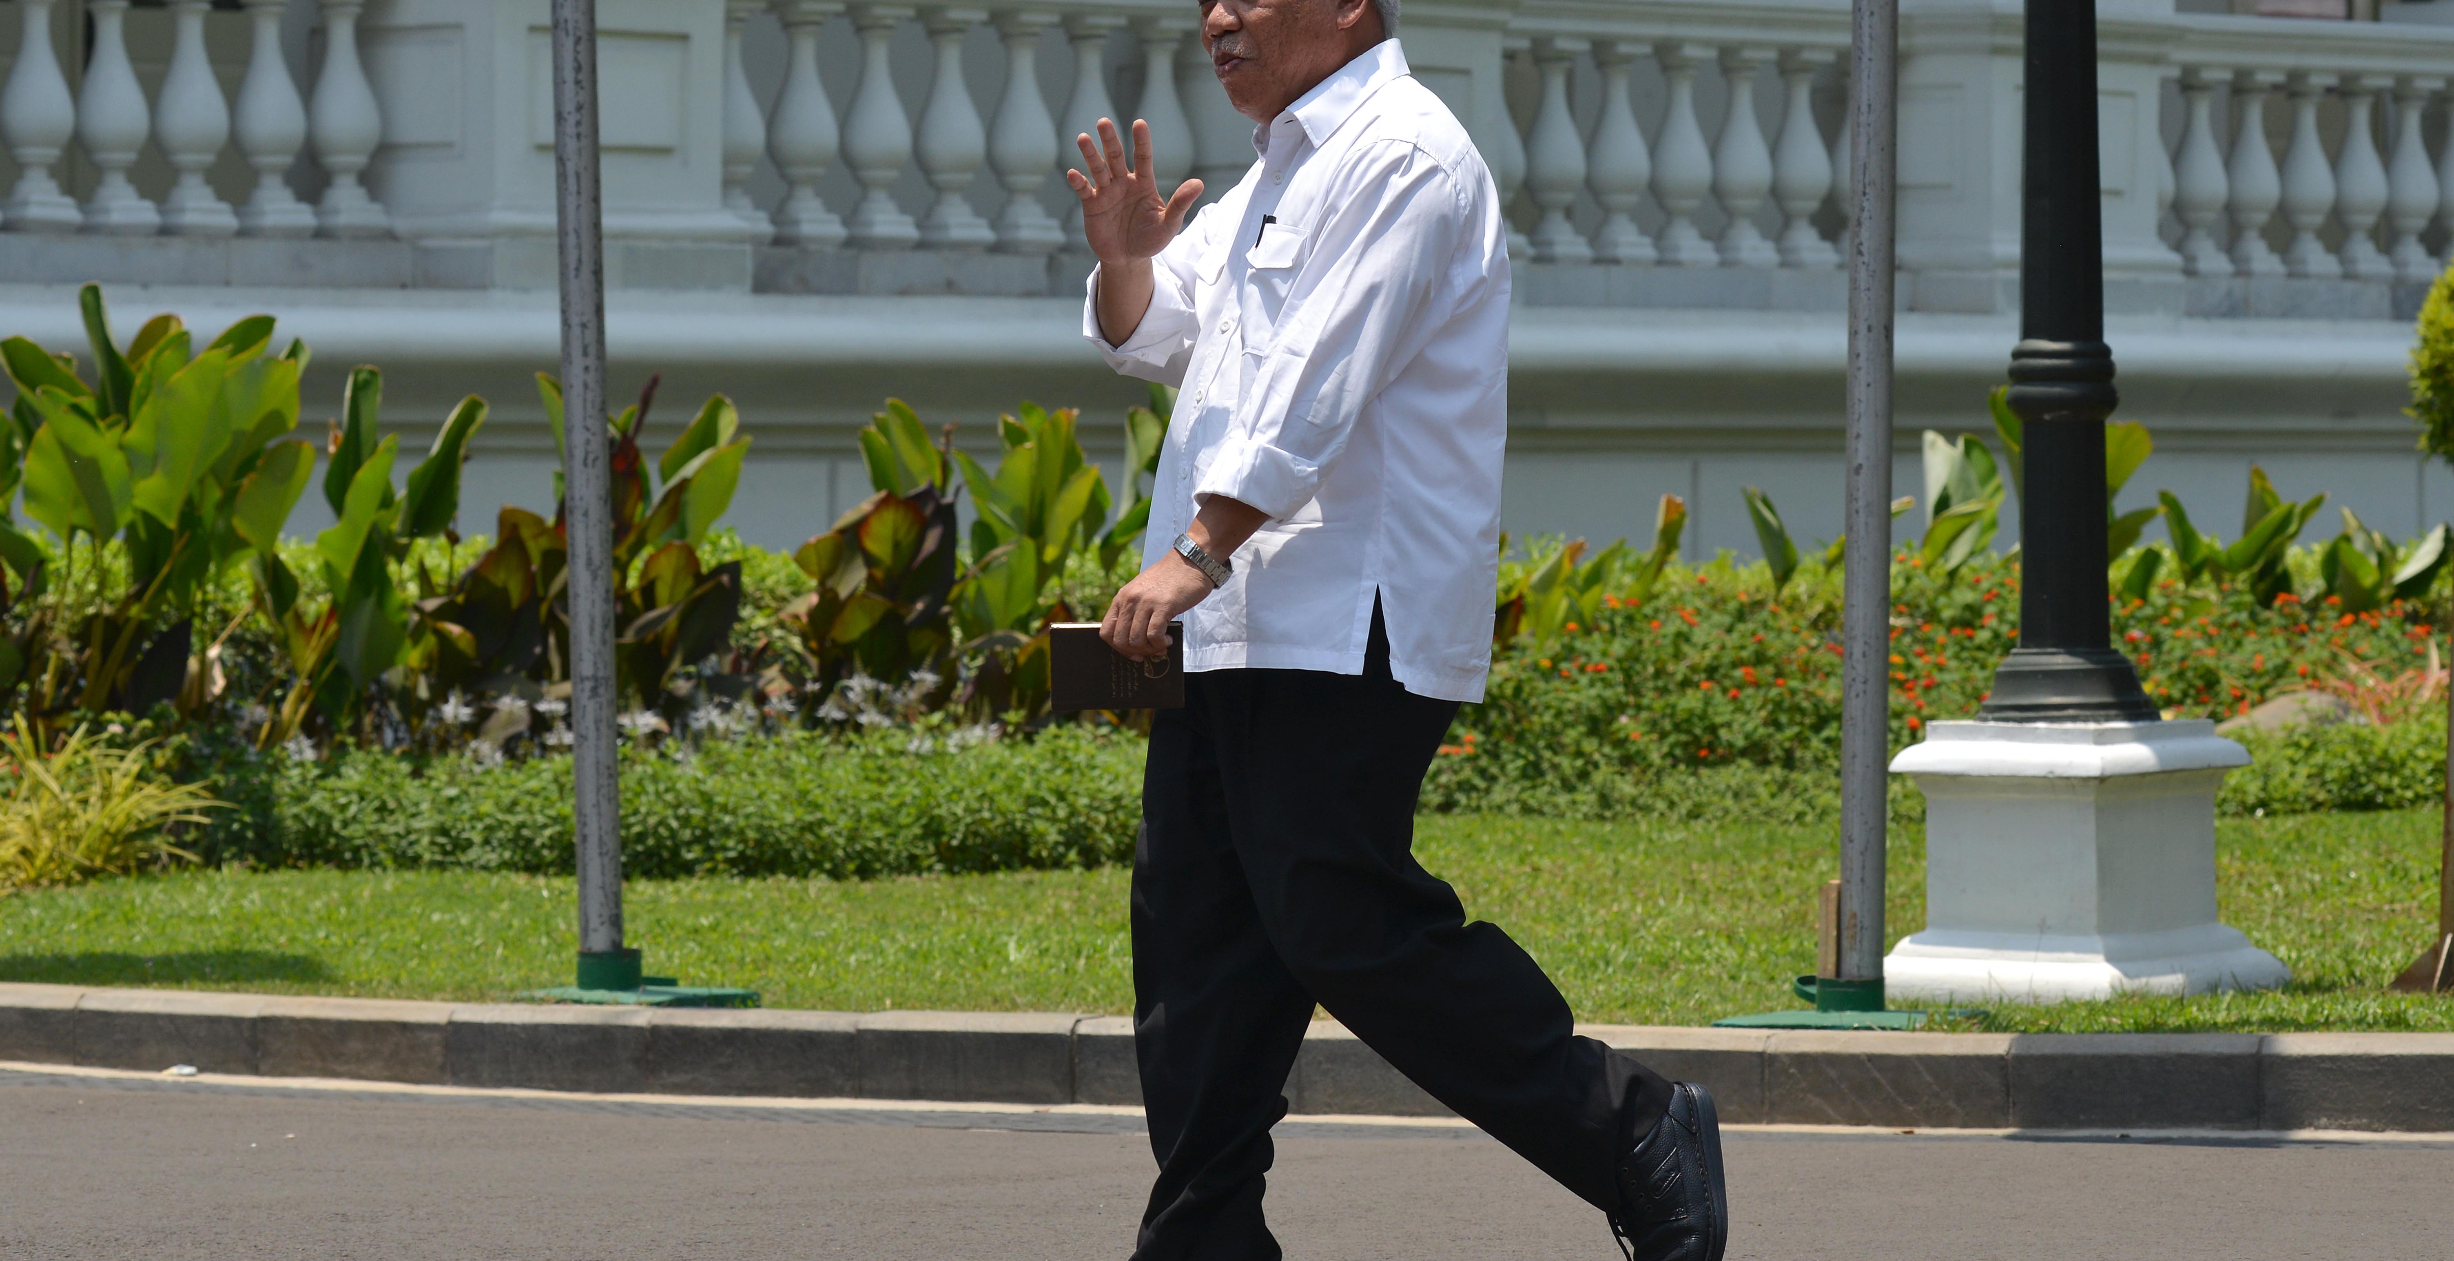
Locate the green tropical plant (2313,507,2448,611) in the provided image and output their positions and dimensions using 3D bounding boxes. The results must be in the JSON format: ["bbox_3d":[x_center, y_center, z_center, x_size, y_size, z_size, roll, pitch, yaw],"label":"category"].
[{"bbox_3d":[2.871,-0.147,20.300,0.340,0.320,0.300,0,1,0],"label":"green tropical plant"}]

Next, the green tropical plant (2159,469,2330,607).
[{"bbox_3d":[2.489,-0.203,20.100,0.410,0.400,0.360,0,1,0],"label":"green tropical plant"}]

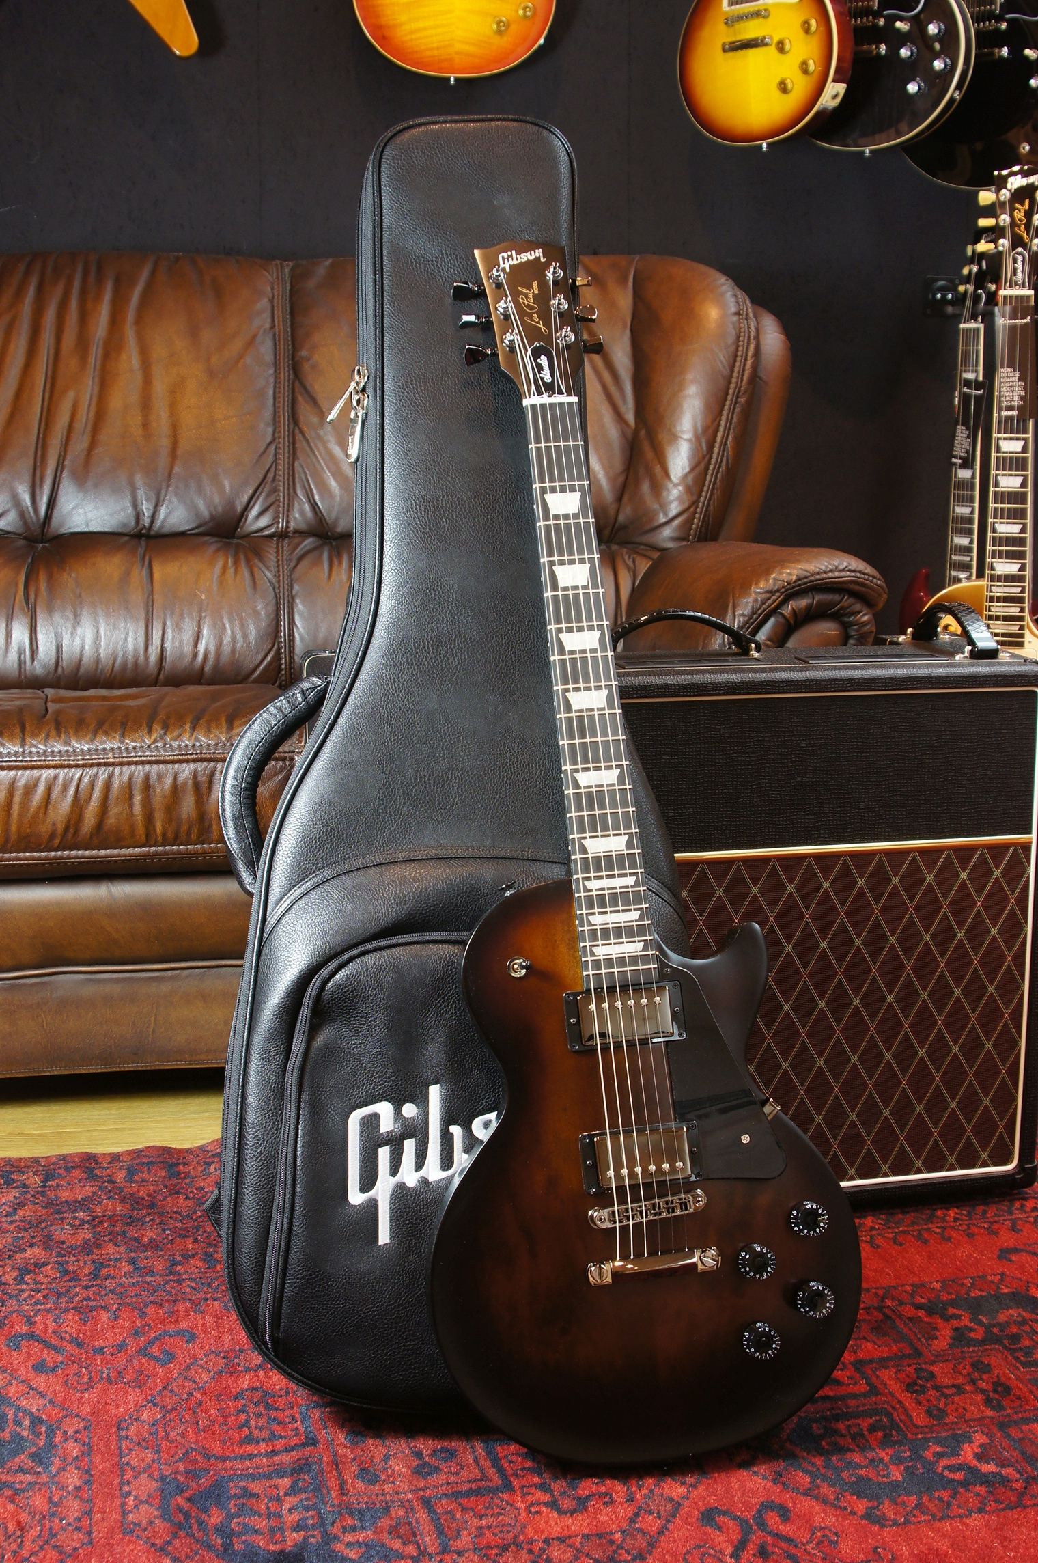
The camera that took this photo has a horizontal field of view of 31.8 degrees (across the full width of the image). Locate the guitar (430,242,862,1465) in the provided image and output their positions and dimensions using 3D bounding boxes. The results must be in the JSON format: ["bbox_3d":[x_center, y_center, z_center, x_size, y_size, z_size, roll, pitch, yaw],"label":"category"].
[{"bbox_3d":[0.056,0.023,1.421,0.328,0.987,0.097,-5,-11,-8],"label":"guitar"}]

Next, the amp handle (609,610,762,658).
[{"bbox_3d":[0.164,-0.153,1.878,0.182,0.052,0.029,-2,10,-11],"label":"amp handle"}]

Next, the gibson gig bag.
[{"bbox_3d":[-0.053,-0.031,1.535,0.400,1.065,0.130,0,-9,-7],"label":"gibson gig bag"}]

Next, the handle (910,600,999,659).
[{"bbox_3d":[0.471,-0.171,1.971,0.029,0.053,0.185,-2,10,-10],"label":"handle"}]

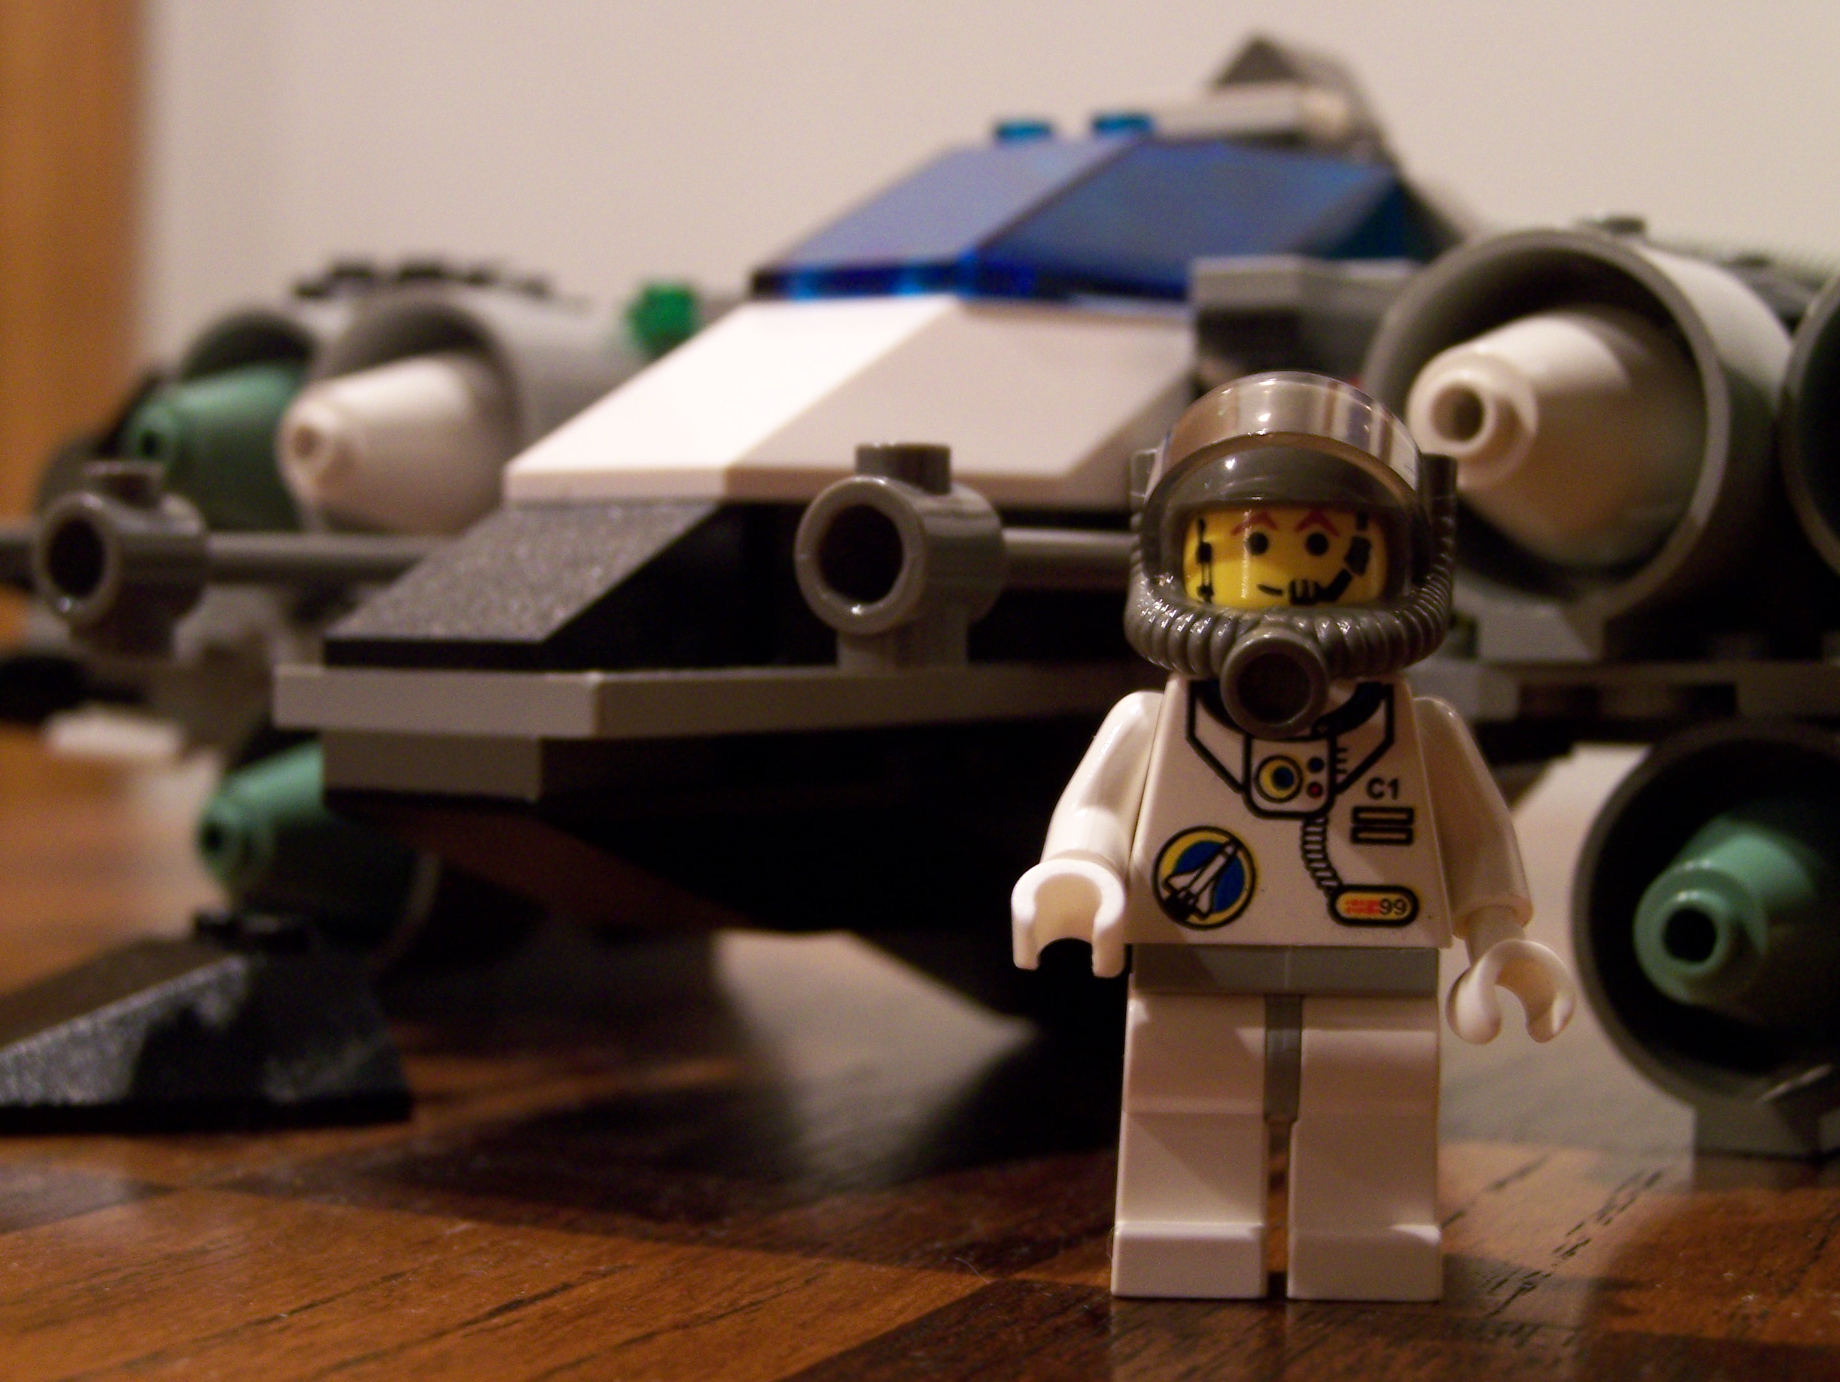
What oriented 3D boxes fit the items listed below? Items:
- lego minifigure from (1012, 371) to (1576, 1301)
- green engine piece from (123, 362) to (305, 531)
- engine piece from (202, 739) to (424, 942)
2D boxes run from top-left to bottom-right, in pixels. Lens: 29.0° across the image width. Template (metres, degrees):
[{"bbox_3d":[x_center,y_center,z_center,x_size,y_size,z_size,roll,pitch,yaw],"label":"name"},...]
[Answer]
[{"bbox_3d":[0.018,0.007,0.173,0.027,0.043,0.019,0,2,8],"label":"lego minifigure"},{"bbox_3d":[-0.053,-0.019,0.278,0.016,0.016,0.021,2,3,34],"label":"green engine piece"},{"bbox_3d":[-0.046,0.011,0.270,0.016,0.016,0.021,2,3,34],"label":"engine piece"}]

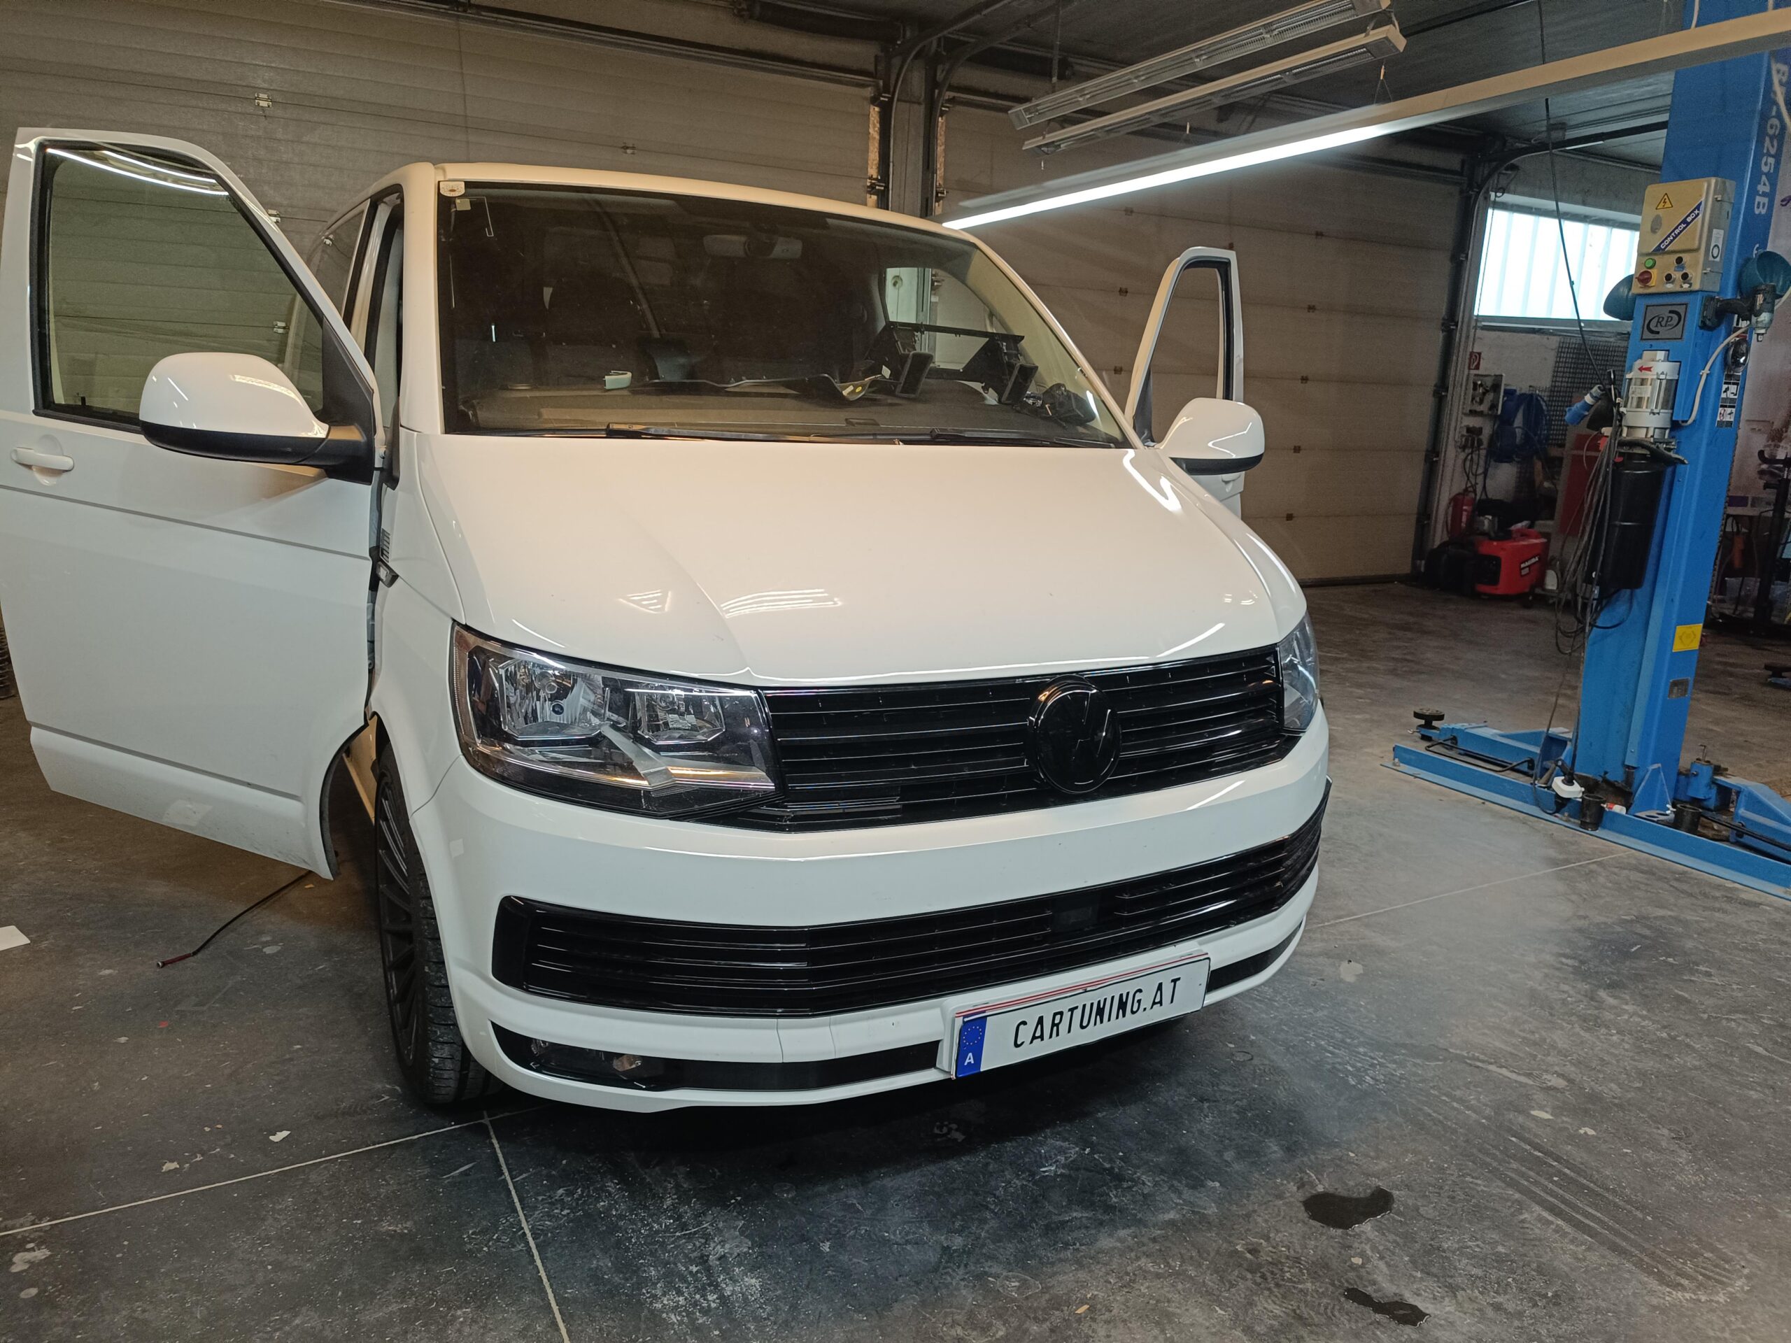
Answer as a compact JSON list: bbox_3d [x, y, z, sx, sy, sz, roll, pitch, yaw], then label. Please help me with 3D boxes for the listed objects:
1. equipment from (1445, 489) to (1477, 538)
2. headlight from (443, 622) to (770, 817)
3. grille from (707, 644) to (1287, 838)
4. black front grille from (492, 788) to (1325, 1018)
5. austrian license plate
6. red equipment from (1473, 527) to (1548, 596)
[{"bbox_3d":[5.003,-1.387,10.991,0.200,0.470,0.180,0,12,-10],"label":"equipment"},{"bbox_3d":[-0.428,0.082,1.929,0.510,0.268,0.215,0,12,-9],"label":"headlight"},{"bbox_3d":[0.289,0.104,2.121,1.180,0.225,0.150,-5,14,-28],"label":"grille"},{"bbox_3d":[0.246,0.392,2.242,1.810,0.147,0.310,-5,14,-28],"label":"black front grille"},{"bbox_3d":[0.332,0.581,2.112,0.520,0.120,0.020,-5,19,-28],"label":"austrian license plate"},{"bbox_3d":[4.949,-0.857,9.977,0.480,0.530,0.410,-4,14,-27],"label":"red equipment"}]

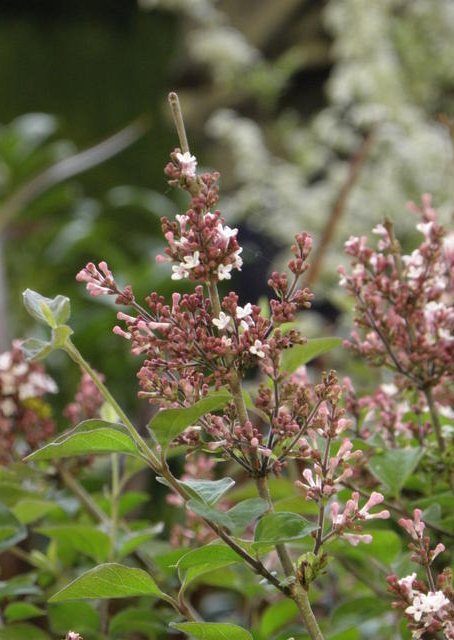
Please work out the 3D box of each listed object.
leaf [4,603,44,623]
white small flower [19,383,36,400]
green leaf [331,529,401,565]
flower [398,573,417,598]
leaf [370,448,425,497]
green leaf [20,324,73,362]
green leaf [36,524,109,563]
[{"bbox_3d":[-0.090,0.130,1.800,0.018,0.009,0.013,0,7,0],"label":"leaf"},{"bbox_3d":[-0.105,0.038,2.130,0.008,0.009,0.008,0,6,0],"label":"white small flower"},{"bbox_3d":[0.083,0.136,2.420,0.042,0.017,0.030,0,8,0],"label":"green leaf"},{"bbox_3d":[0.085,0.125,1.910,0.009,0.011,0.009,2,6,15],"label":"flower"},{"bbox_3d":[0.071,0.064,1.700,0.024,0.021,0.014,0,7,0],"label":"leaf"},{"bbox_3d":[-0.097,0.013,2.180,0.029,0.018,0.020,0,8,0],"label":"green leaf"},{"bbox_3d":[-0.092,0.132,2.400,0.044,0.020,0.030,0,8,0],"label":"green leaf"}]

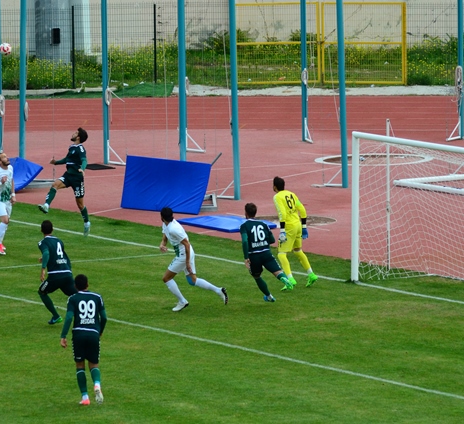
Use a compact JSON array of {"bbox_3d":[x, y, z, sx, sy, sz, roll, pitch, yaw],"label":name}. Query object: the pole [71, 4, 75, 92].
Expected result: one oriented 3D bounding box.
[{"bbox_3d":[-3.867,-4.007,116.800,0.055,2.010,0.055,-1,7,0],"label":"pole"}]

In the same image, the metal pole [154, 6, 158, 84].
[{"bbox_3d":[-1.862,-4.047,116.800,0.055,2.020,0.055,-1,7,0],"label":"metal pole"}]

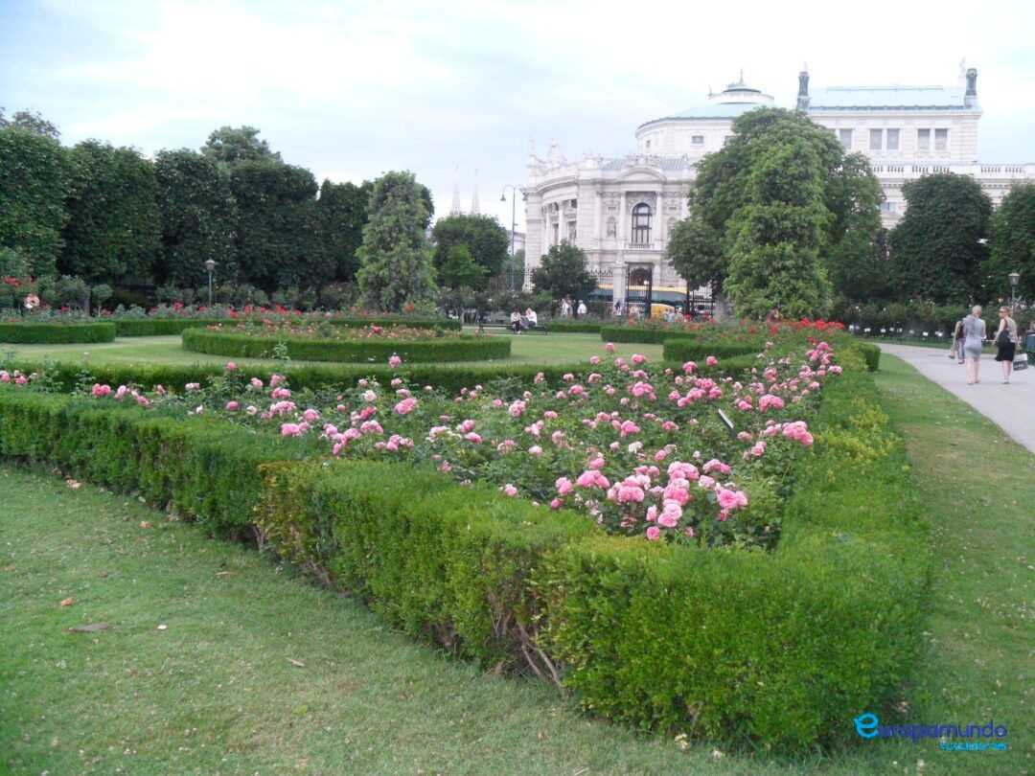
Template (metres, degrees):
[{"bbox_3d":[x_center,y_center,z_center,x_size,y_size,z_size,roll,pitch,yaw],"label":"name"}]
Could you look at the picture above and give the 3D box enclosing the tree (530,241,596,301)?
[{"bbox_3d":[3.109,-6.930,70.000,4.500,5.700,4.500,1,5,0],"label":"tree"}]

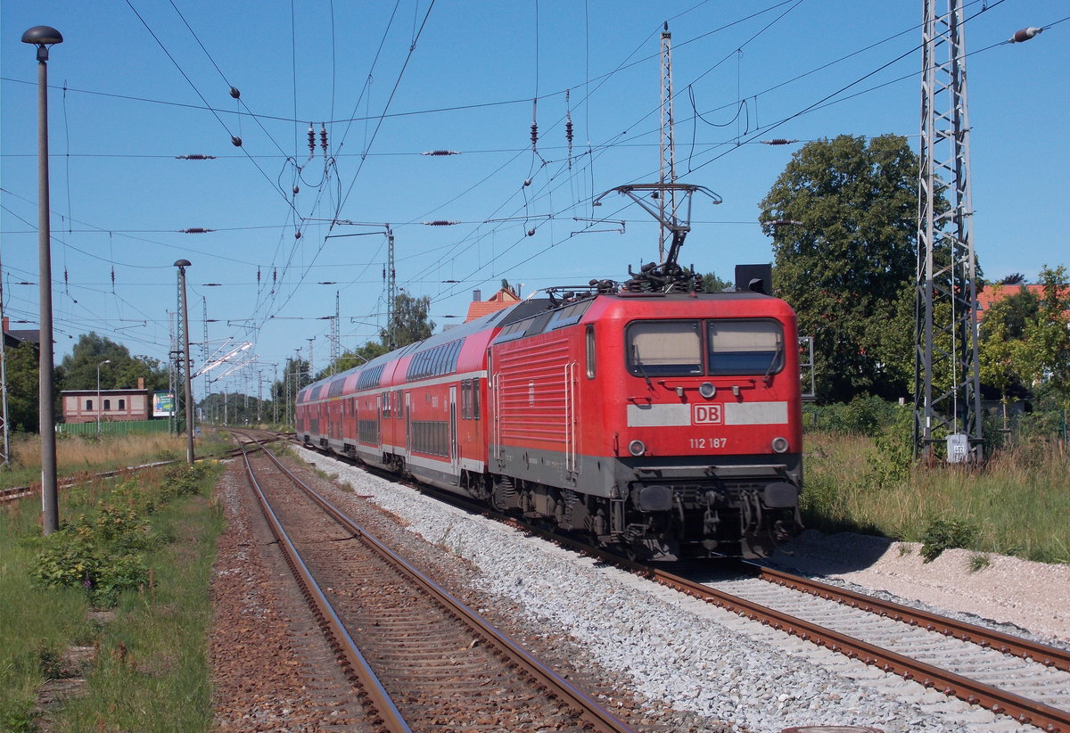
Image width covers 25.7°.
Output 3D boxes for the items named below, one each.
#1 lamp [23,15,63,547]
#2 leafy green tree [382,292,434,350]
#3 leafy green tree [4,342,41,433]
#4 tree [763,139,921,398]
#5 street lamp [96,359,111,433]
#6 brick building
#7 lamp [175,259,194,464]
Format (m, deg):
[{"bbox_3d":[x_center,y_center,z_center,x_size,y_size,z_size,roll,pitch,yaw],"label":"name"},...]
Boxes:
[{"bbox_3d":[-9.669,-1.700,46.252,0.820,10.012,0.820,-1,-1,-8],"label":"lamp"},{"bbox_3d":[-11.167,-0.196,205.082,4.600,12.598,4.600,-1,-1,-8],"label":"leafy green tree"},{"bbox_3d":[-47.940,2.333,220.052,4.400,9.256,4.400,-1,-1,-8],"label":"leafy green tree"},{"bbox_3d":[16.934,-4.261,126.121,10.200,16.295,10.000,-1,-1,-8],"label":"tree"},{"bbox_3d":[-45.893,3.342,250.043,1.500,8.105,0.300,-1,-1,0],"label":"street lamp"},{"bbox_3d":[-48.324,4.504,264.027,9.700,6.502,7.500,-1,-1,-8],"label":"brick building"},{"bbox_3d":[-17.021,-0.227,114.552,0.820,9.931,0.820,-1,-1,-8],"label":"lamp"}]

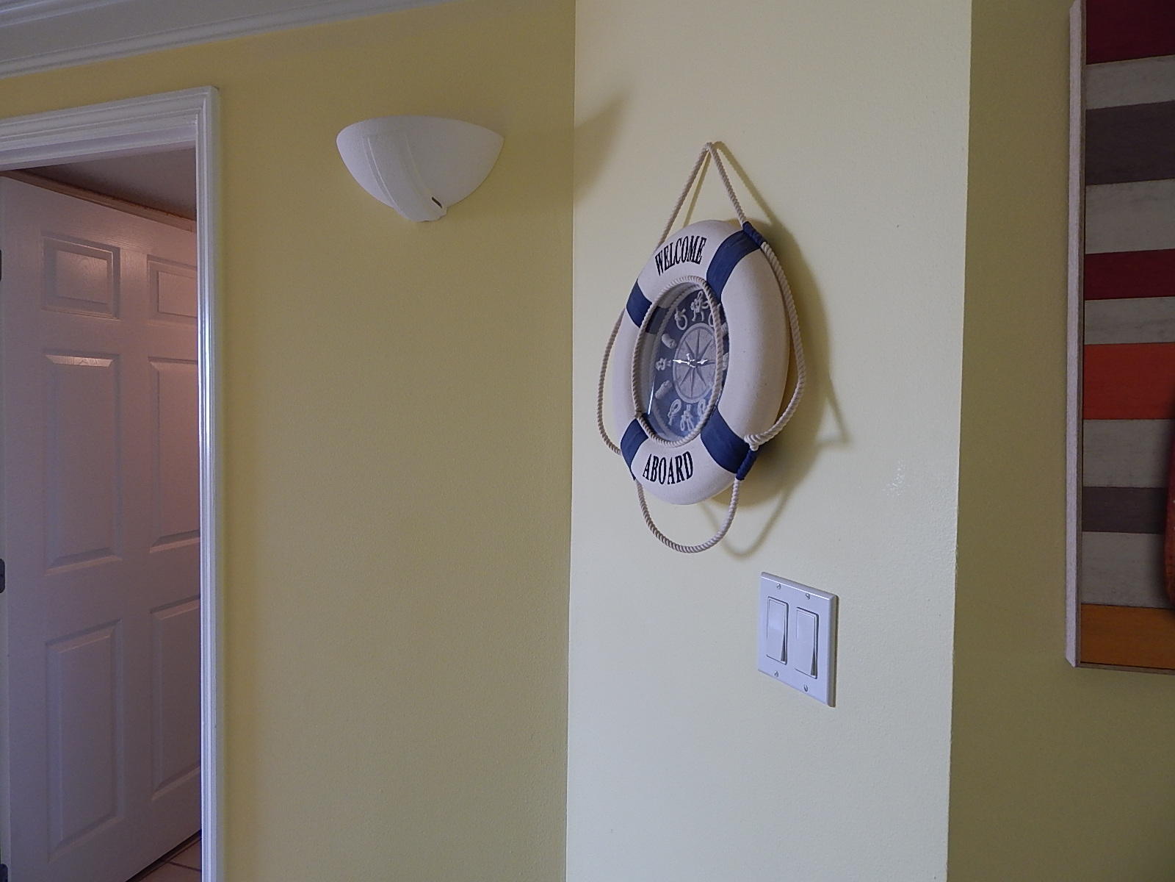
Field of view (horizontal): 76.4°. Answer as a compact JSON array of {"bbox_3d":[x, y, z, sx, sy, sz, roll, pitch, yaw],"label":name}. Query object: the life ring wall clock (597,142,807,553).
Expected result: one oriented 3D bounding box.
[{"bbox_3d":[0.118,-0.115,0.939,0.065,0.511,0.450,0,2,-27],"label":"life ring wall clock"}]

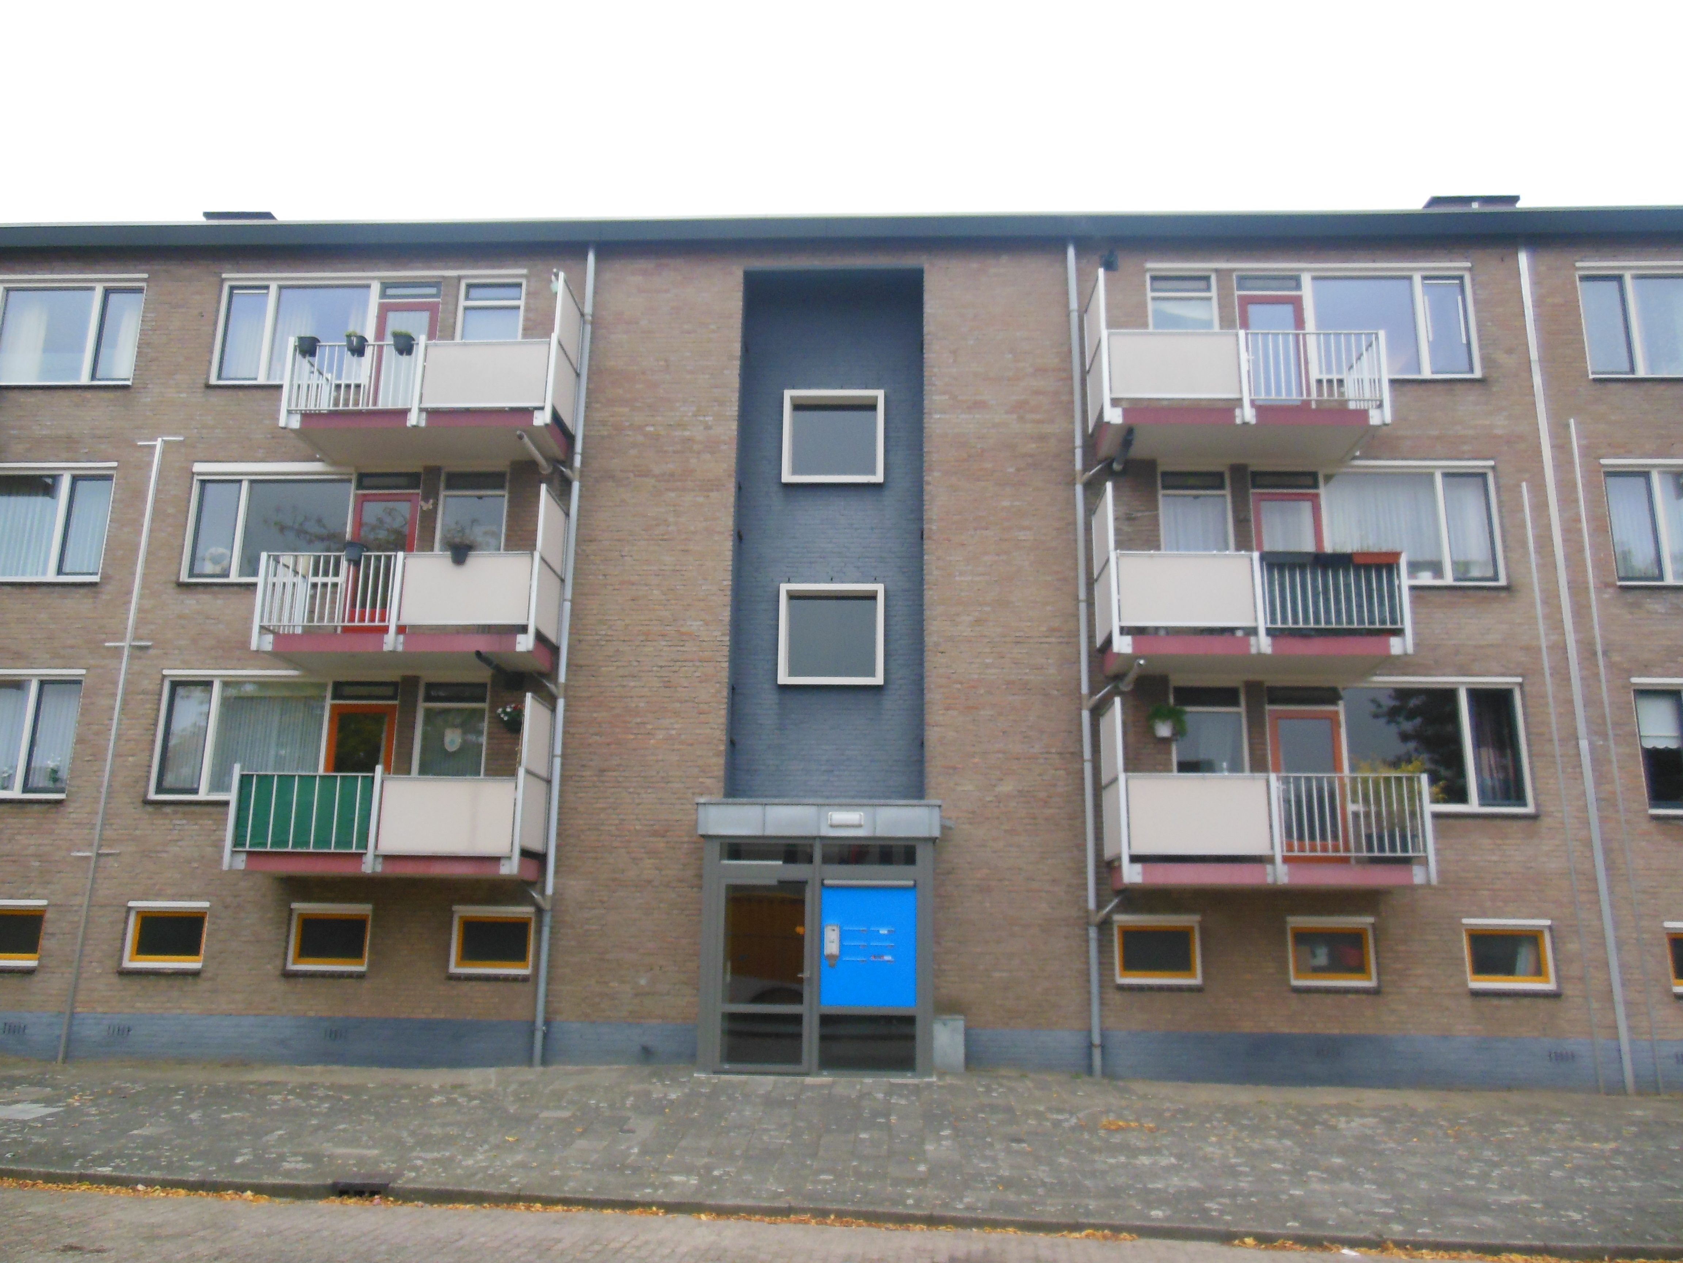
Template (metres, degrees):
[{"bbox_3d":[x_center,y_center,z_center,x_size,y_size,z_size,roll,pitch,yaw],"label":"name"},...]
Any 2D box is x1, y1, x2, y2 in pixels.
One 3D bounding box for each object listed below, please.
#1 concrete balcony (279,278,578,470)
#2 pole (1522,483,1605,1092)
[{"bbox_3d":[-4.884,-3.192,14.851,3.173,1.991,1.122,1,-13,1],"label":"concrete balcony"},{"bbox_3d":[8.311,1.598,14.028,0.054,6.991,0.054,1,-13,1],"label":"pole"}]

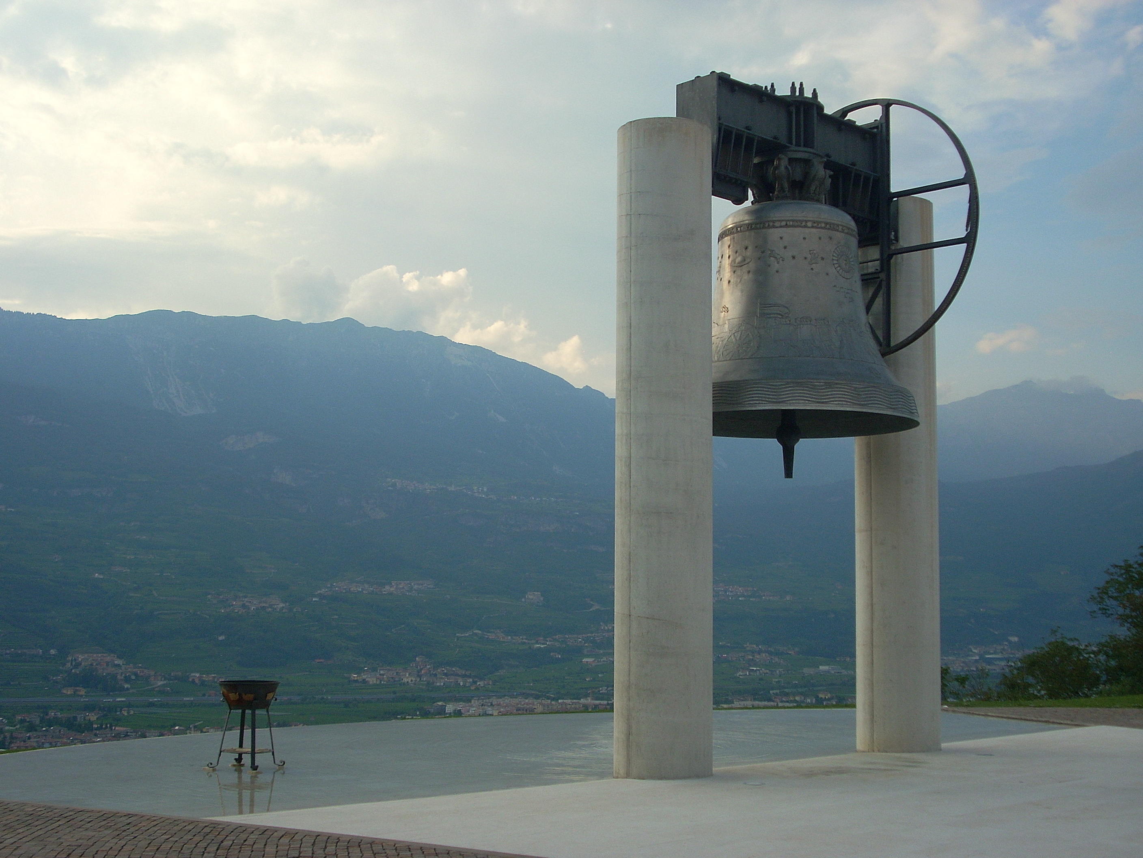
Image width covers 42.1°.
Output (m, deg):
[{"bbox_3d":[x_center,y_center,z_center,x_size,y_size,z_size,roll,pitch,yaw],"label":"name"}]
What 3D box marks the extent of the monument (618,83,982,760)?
[{"bbox_3d":[2.773,-0.254,18.746,5.770,8.720,3.500,7,-9,-43],"label":"monument"}]

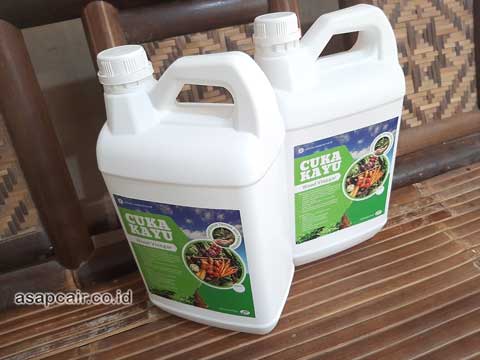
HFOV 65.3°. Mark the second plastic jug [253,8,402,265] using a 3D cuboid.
[{"bbox_3d":[0.116,-0.065,0.527,0.180,0.323,0.133,-16,34,-12],"label":"second plastic jug"}]

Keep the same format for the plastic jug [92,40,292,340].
[{"bbox_3d":[-0.041,0.013,0.436,0.180,0.323,0.133,5,35,20],"label":"plastic jug"}]

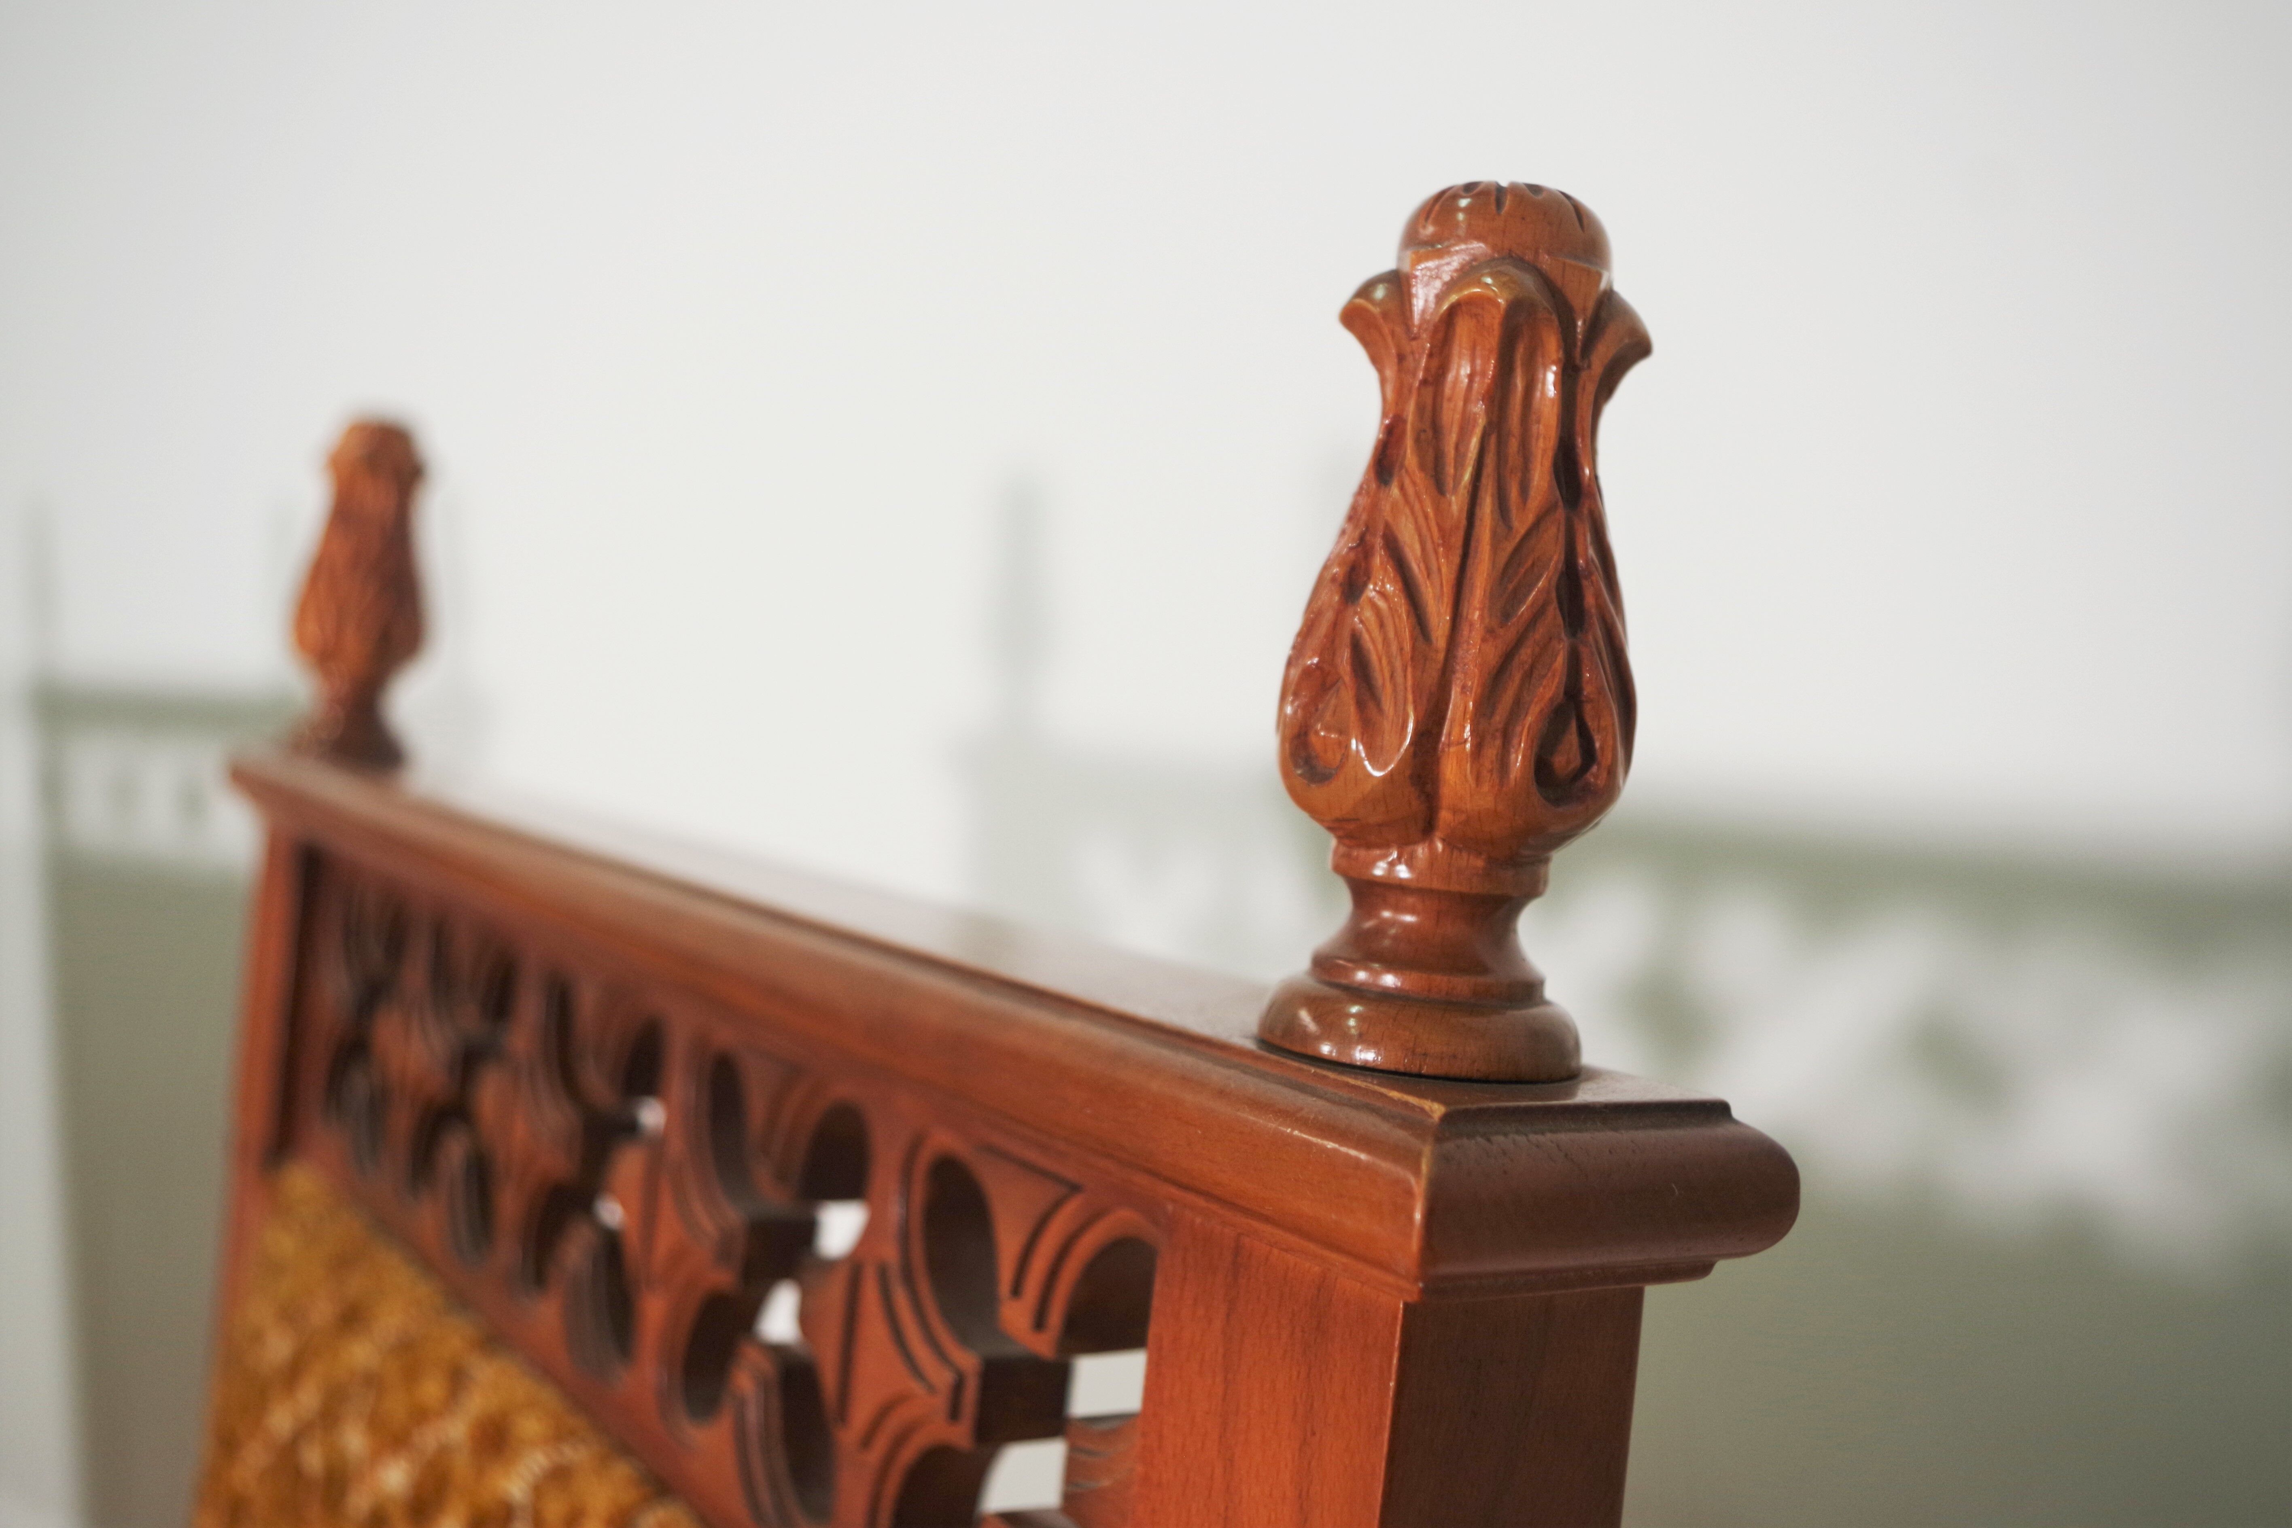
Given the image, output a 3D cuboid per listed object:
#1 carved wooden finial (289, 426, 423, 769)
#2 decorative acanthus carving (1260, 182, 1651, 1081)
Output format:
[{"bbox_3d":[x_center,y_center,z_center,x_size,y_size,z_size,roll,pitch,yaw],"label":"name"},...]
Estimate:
[{"bbox_3d":[-0.236,-0.051,0.689,0.040,0.101,0.040,5,2,-33],"label":"carved wooden finial"},{"bbox_3d":[0.036,-0.016,0.264,0.040,0.101,0.040,5,1,0],"label":"decorative acanthus carving"}]

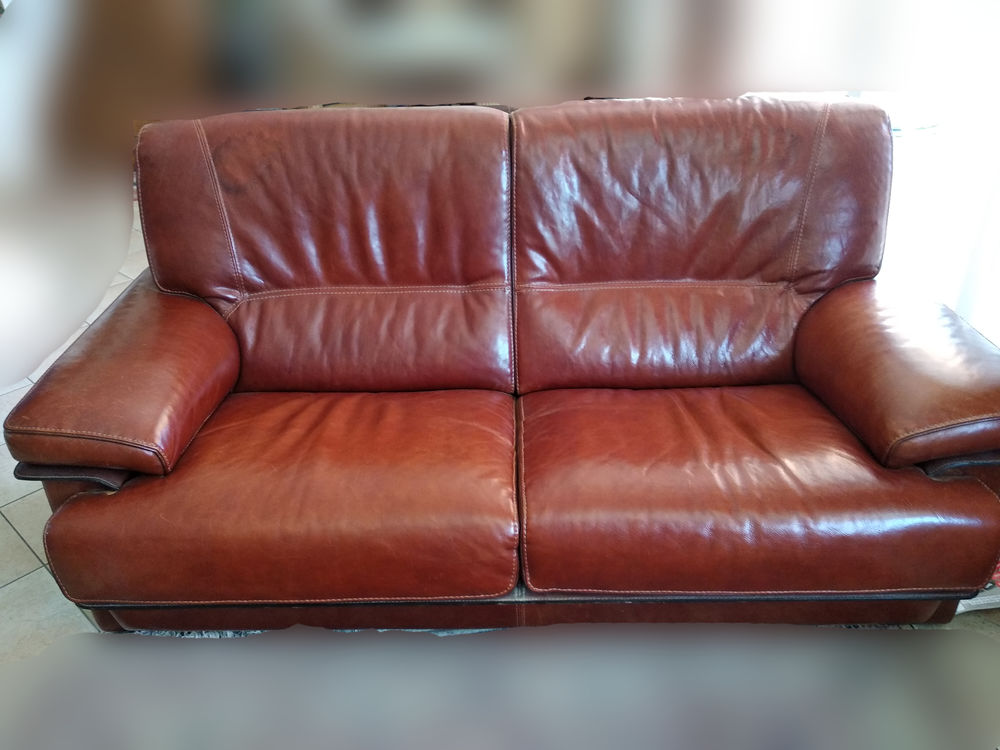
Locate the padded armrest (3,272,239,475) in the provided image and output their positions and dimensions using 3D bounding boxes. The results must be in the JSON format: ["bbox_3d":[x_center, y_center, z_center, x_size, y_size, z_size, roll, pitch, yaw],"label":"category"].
[{"bbox_3d":[-0.808,-0.035,1.773,0.317,0.178,0.693,-1,30,2],"label":"padded armrest"}]

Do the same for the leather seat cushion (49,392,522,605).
[{"bbox_3d":[-0.411,0.242,1.668,0.901,0.244,0.568,-1,30,2],"label":"leather seat cushion"}]

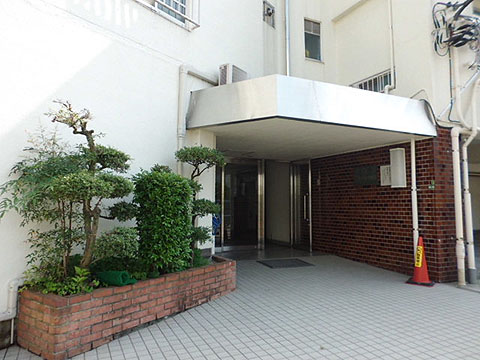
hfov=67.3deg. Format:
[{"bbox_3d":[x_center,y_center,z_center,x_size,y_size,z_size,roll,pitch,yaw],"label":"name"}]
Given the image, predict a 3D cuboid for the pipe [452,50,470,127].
[{"bbox_3d":[3.678,-1.500,5.966,0.300,1.340,0.090,2,-5,-29],"label":"pipe"}]

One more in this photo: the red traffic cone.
[{"bbox_3d":[2.769,1.219,5.501,0.370,0.700,0.370,-3,-5,34],"label":"red traffic cone"}]

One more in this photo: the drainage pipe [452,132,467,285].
[{"bbox_3d":[3.434,0.404,5.651,0.120,2.480,0.120,2,-5,-29],"label":"drainage pipe"}]

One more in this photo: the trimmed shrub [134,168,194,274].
[{"bbox_3d":[-0.877,0.467,4.149,0.460,1.160,0.540,-2,-5,33],"label":"trimmed shrub"}]

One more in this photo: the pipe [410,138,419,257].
[{"bbox_3d":[2.836,0.447,5.825,0.080,2.259,0.080,2,-5,-29],"label":"pipe"}]

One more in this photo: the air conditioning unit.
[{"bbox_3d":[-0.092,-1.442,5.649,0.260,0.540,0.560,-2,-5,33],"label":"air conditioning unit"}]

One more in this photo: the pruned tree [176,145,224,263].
[{"bbox_3d":[-0.546,0.346,4.703,0.480,1.520,0.560,-2,-5,33],"label":"pruned tree"}]

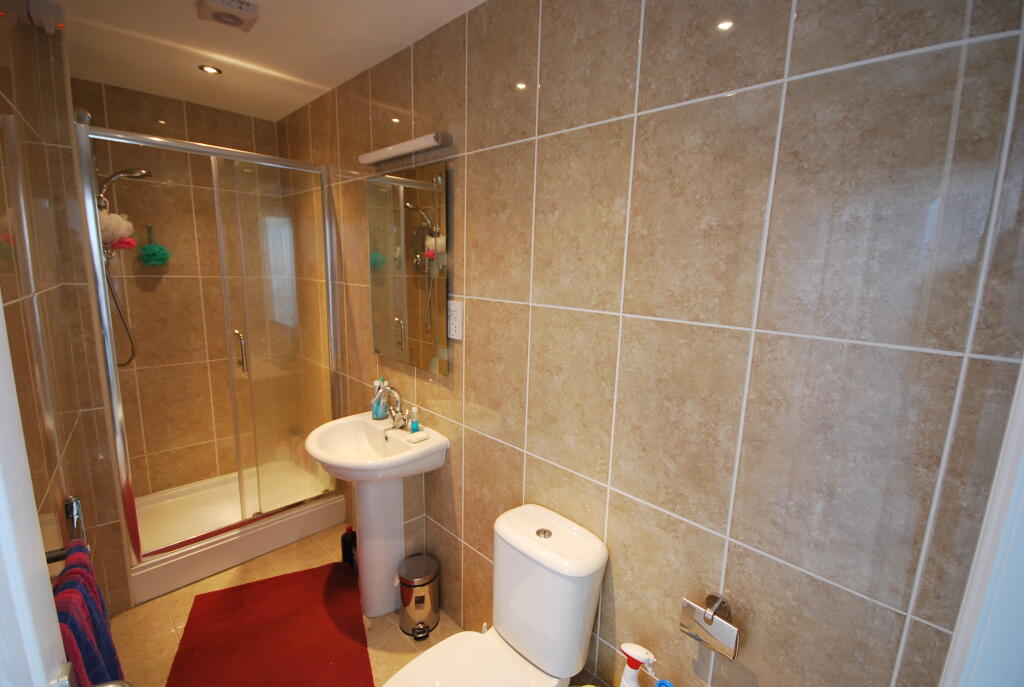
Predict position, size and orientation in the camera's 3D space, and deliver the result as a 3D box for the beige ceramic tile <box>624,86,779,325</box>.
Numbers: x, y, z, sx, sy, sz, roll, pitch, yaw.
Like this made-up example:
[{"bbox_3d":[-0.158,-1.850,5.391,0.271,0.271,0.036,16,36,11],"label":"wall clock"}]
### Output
[{"bbox_3d":[0.431,-0.304,1.017,0.328,0.509,0.012,11,14,42],"label":"beige ceramic tile"}]

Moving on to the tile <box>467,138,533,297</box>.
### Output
[{"bbox_3d":[-0.045,-0.398,1.459,0.328,0.509,0.012,11,14,42],"label":"tile"}]

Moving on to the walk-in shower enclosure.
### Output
[{"bbox_3d":[-1.585,0.067,2.332,0.755,2.045,0.955,11,14,42],"label":"walk-in shower enclosure"}]

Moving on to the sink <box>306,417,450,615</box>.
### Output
[{"bbox_3d":[-0.633,0.795,1.891,0.570,0.830,0.437,11,14,42],"label":"sink"}]

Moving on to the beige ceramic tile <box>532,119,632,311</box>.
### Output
[{"bbox_3d":[0.190,-0.350,1.236,0.325,0.506,0.010,11,14,42],"label":"beige ceramic tile"}]

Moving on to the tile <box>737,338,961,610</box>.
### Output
[{"bbox_3d":[0.651,0.245,0.886,0.325,0.506,0.010,11,14,42],"label":"tile"}]

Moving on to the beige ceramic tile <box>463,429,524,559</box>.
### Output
[{"bbox_3d":[-0.077,0.603,1.640,0.325,0.506,0.010,11,14,42],"label":"beige ceramic tile"}]

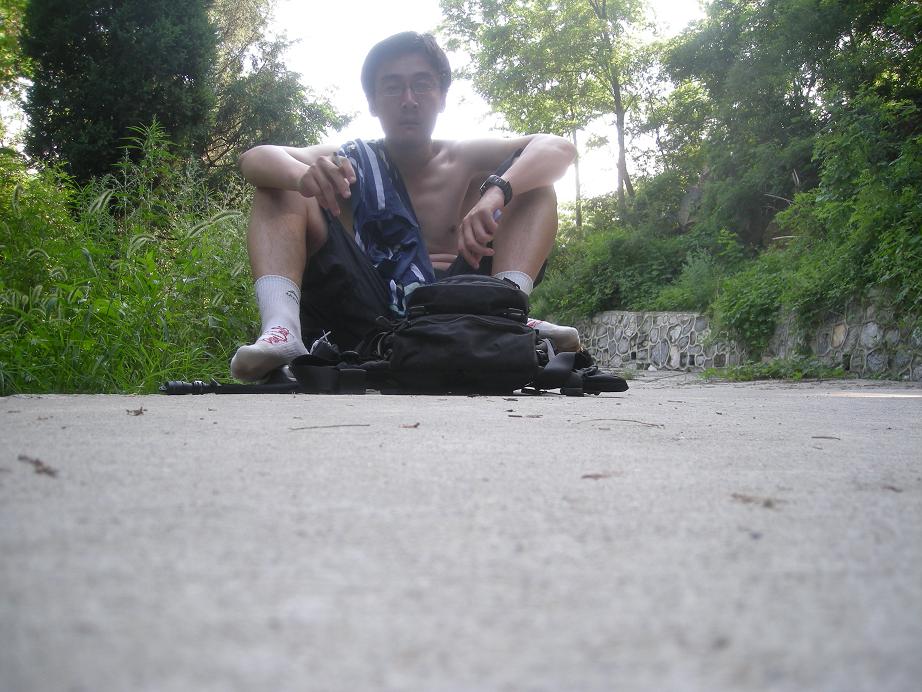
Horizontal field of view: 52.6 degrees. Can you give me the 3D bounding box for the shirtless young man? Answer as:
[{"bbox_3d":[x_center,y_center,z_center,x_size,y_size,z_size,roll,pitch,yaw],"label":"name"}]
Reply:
[{"bbox_3d":[-0.107,-0.300,1.960,0.690,0.750,0.720,0,-1,-2],"label":"shirtless young man"}]

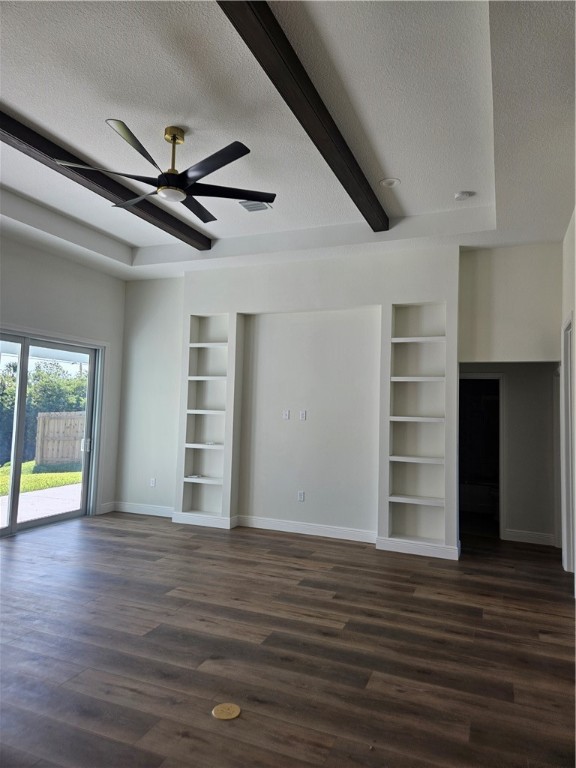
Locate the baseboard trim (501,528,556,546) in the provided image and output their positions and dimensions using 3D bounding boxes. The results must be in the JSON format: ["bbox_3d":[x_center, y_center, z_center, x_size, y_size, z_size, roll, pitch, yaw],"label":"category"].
[{"bbox_3d":[3.013,1.919,6.383,0.570,0.135,0.020,0,-3,23],"label":"baseboard trim"}]

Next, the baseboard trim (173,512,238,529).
[{"bbox_3d":[-1.117,1.833,6.918,0.900,0.140,0.200,0,-3,23],"label":"baseboard trim"}]

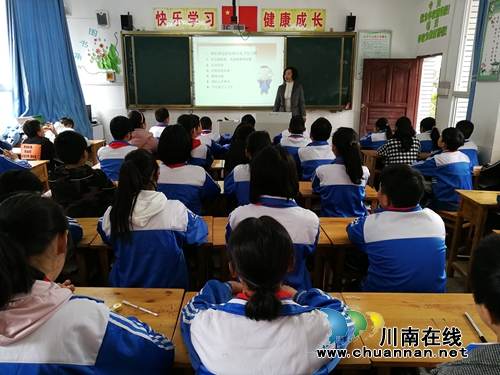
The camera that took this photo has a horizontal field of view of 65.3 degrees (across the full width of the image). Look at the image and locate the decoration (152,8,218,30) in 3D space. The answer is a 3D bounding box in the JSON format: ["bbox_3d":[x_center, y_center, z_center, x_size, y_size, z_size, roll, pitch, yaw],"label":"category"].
[{"bbox_3d":[-1.095,-2.874,6.667,1.109,0.363,0.020,0,14,-1],"label":"decoration"}]

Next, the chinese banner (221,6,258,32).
[{"bbox_3d":[-0.171,-2.885,6.687,0.618,0.407,0.015,0,14,-1],"label":"chinese banner"}]

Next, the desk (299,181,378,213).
[{"bbox_3d":[0.658,0.348,3.161,0.585,0.710,0.410,0,14,-1],"label":"desk"}]

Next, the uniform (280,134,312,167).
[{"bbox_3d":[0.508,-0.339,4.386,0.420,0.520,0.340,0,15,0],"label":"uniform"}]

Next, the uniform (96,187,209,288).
[{"bbox_3d":[-0.468,0.292,1.929,0.480,0.570,0.400,1,14,2],"label":"uniform"}]

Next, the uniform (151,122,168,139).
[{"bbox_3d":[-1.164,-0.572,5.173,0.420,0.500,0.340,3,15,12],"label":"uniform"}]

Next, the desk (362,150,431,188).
[{"bbox_3d":[1.748,-0.061,4.796,0.620,0.710,0.420,0,14,-1],"label":"desk"}]

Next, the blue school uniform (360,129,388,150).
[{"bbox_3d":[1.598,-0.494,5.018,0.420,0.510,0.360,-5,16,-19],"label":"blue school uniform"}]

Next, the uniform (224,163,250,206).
[{"bbox_3d":[0.046,0.080,2.827,0.460,0.570,0.380,0,14,-1],"label":"uniform"}]

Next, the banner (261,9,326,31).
[{"bbox_3d":[0.748,-2.845,6.668,1.100,0.360,0.015,0,15,0],"label":"banner"}]

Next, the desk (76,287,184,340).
[{"bbox_3d":[-0.545,0.805,1.396,0.605,0.740,0.415,0,15,0],"label":"desk"}]

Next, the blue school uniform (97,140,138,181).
[{"bbox_3d":[-1.243,-0.174,3.733,0.410,0.560,0.370,1,14,4],"label":"blue school uniform"}]

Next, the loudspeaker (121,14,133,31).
[{"bbox_3d":[-2.075,-2.805,6.606,0.150,0.260,0.160,2,15,6],"label":"loudspeaker"}]

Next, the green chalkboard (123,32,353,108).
[{"bbox_3d":[-0.179,-2.027,6.840,4.000,1.280,0.120,0,15,0],"label":"green chalkboard"}]

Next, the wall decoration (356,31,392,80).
[{"bbox_3d":[2.203,-2.322,6.876,0.596,0.829,0.025,0,14,-1],"label":"wall decoration"}]

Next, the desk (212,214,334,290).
[{"bbox_3d":[0.110,0.591,2.229,0.605,0.740,0.415,0,15,0],"label":"desk"}]

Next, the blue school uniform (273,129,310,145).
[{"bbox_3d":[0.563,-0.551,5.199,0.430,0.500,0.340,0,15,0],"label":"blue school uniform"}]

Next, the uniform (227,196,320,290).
[{"bbox_3d":[0.115,0.316,1.927,0.430,0.580,0.380,0,14,-1],"label":"uniform"}]

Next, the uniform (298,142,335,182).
[{"bbox_3d":[0.669,-0.174,3.775,0.420,0.560,0.360,1,14,2],"label":"uniform"}]

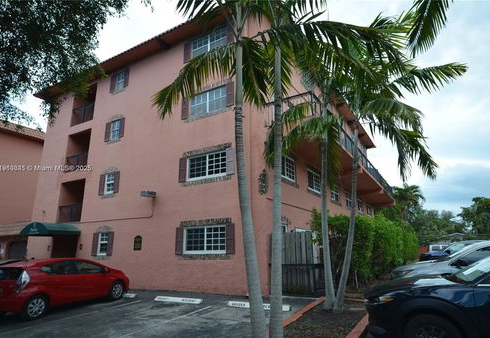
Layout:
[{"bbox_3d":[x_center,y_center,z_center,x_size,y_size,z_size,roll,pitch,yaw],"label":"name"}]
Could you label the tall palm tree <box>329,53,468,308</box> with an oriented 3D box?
[{"bbox_3d":[3.853,0.124,7.843,3.800,6.600,3.200,-1,-15,0],"label":"tall palm tree"}]

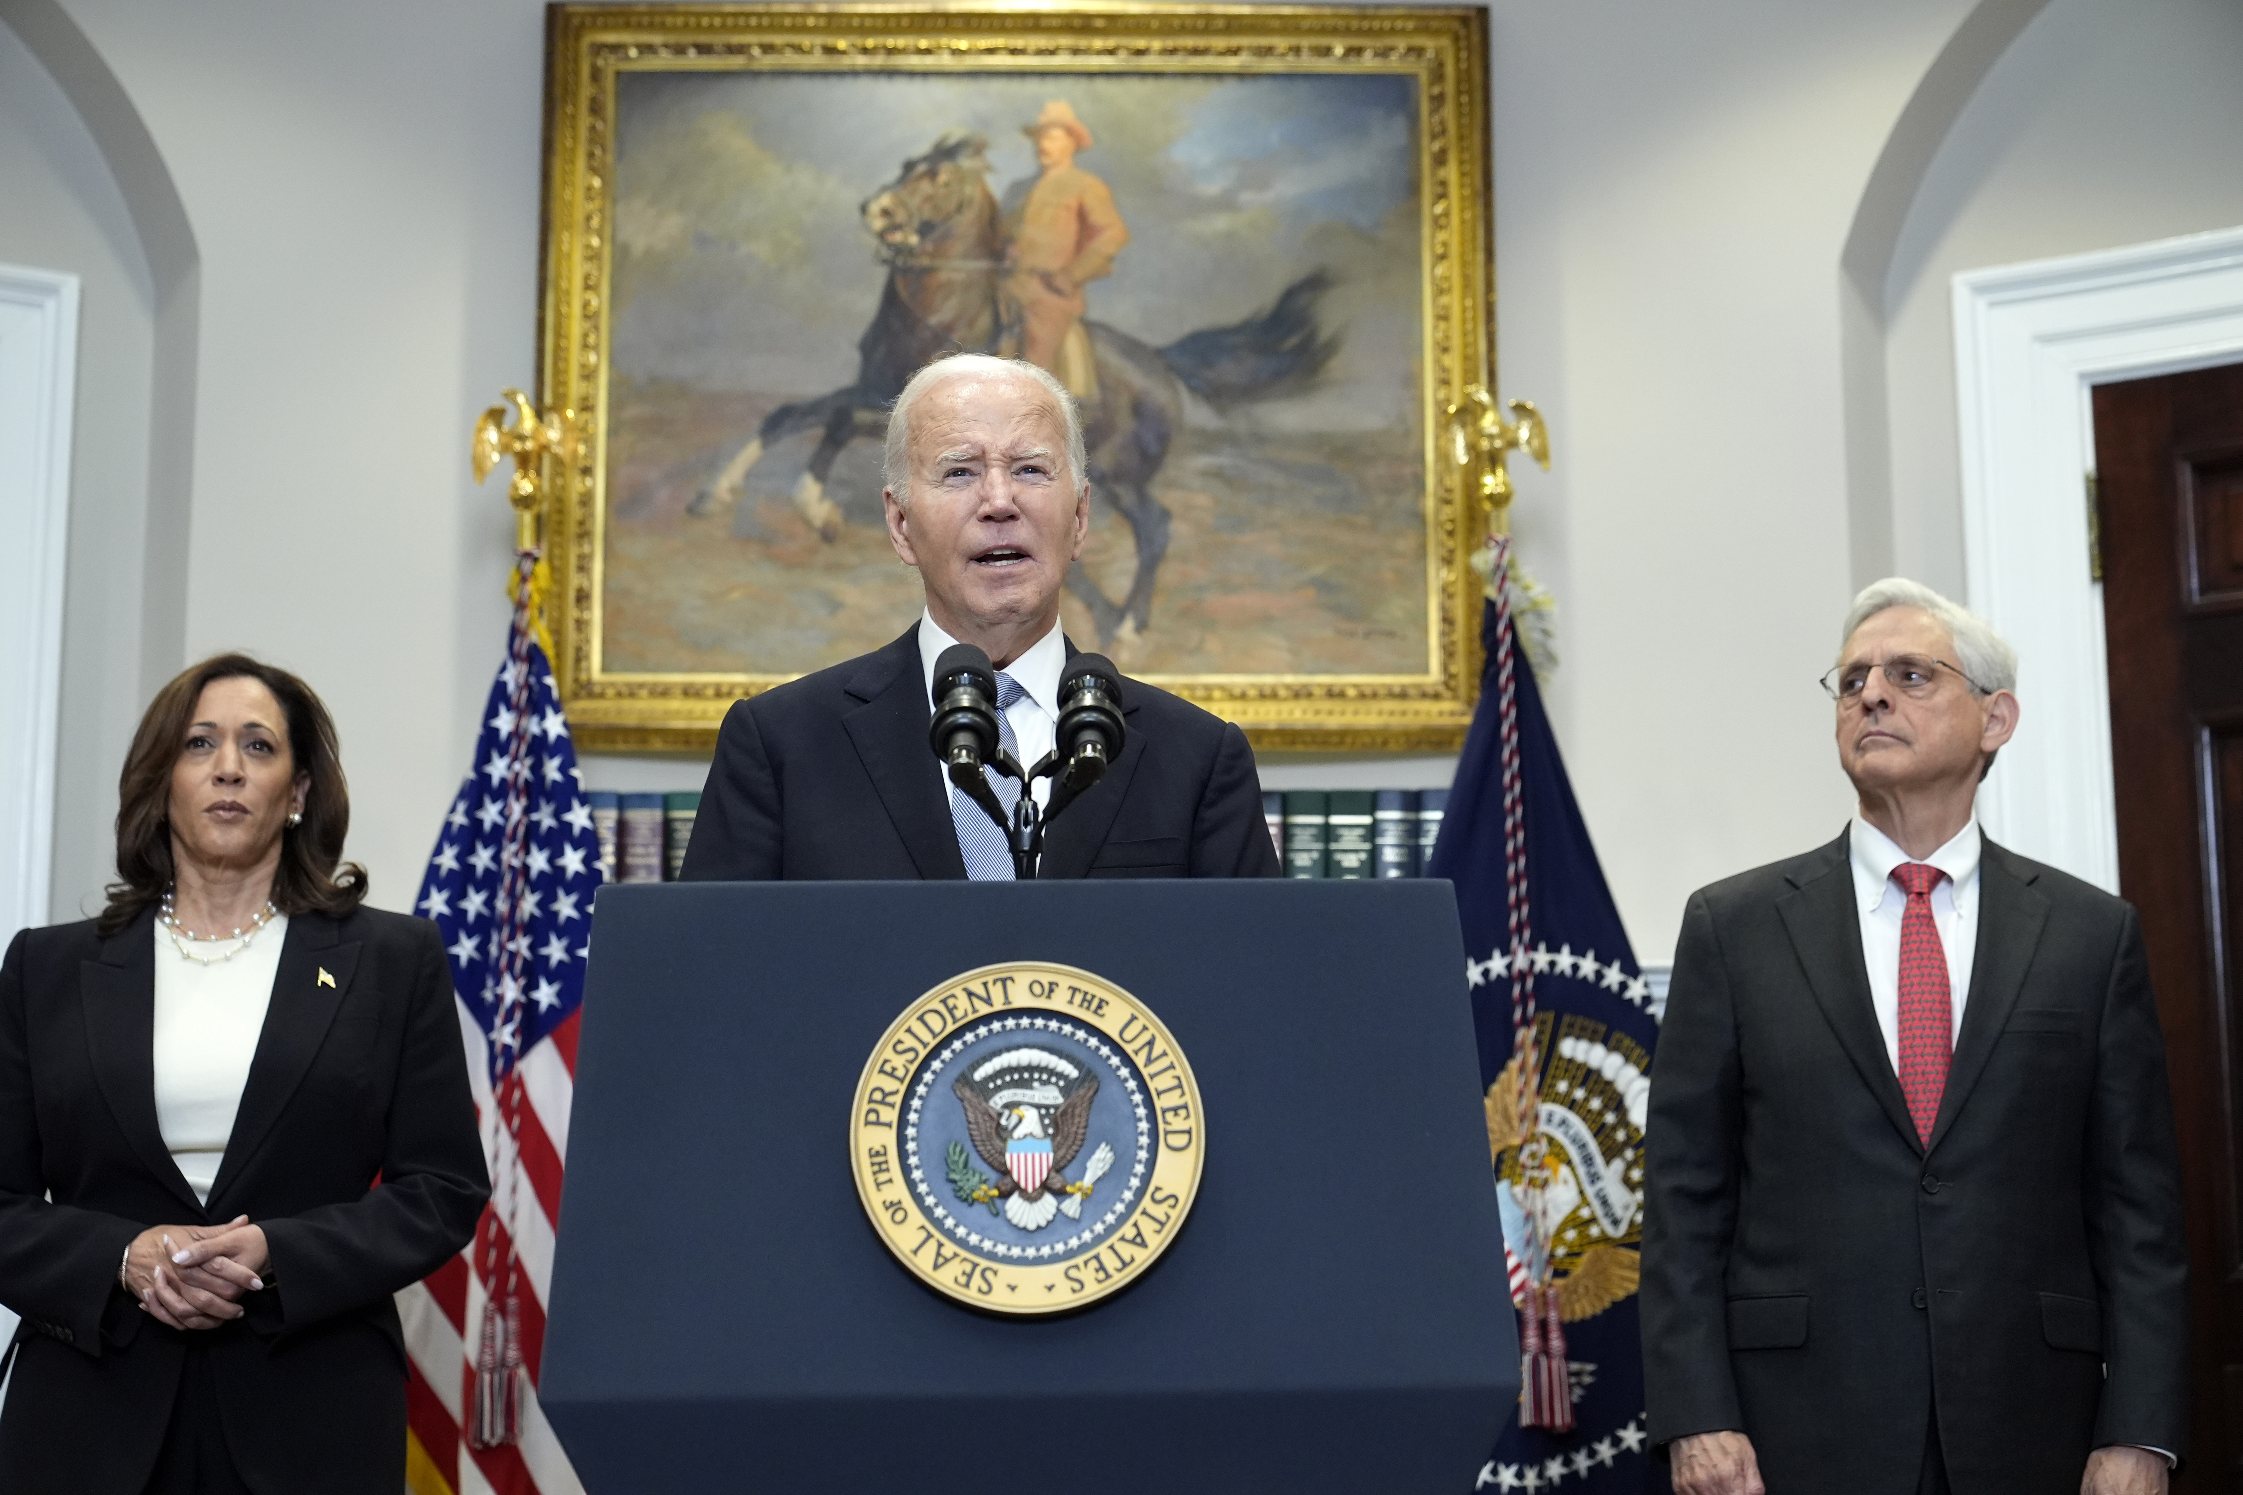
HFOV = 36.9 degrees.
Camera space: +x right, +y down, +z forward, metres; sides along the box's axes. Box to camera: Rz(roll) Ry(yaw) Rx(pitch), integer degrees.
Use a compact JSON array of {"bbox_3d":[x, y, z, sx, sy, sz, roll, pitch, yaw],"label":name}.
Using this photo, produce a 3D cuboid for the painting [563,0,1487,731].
[{"bbox_3d":[-0.153,-0.548,4.846,1.391,1.112,0.090,0,-9,0],"label":"painting"}]

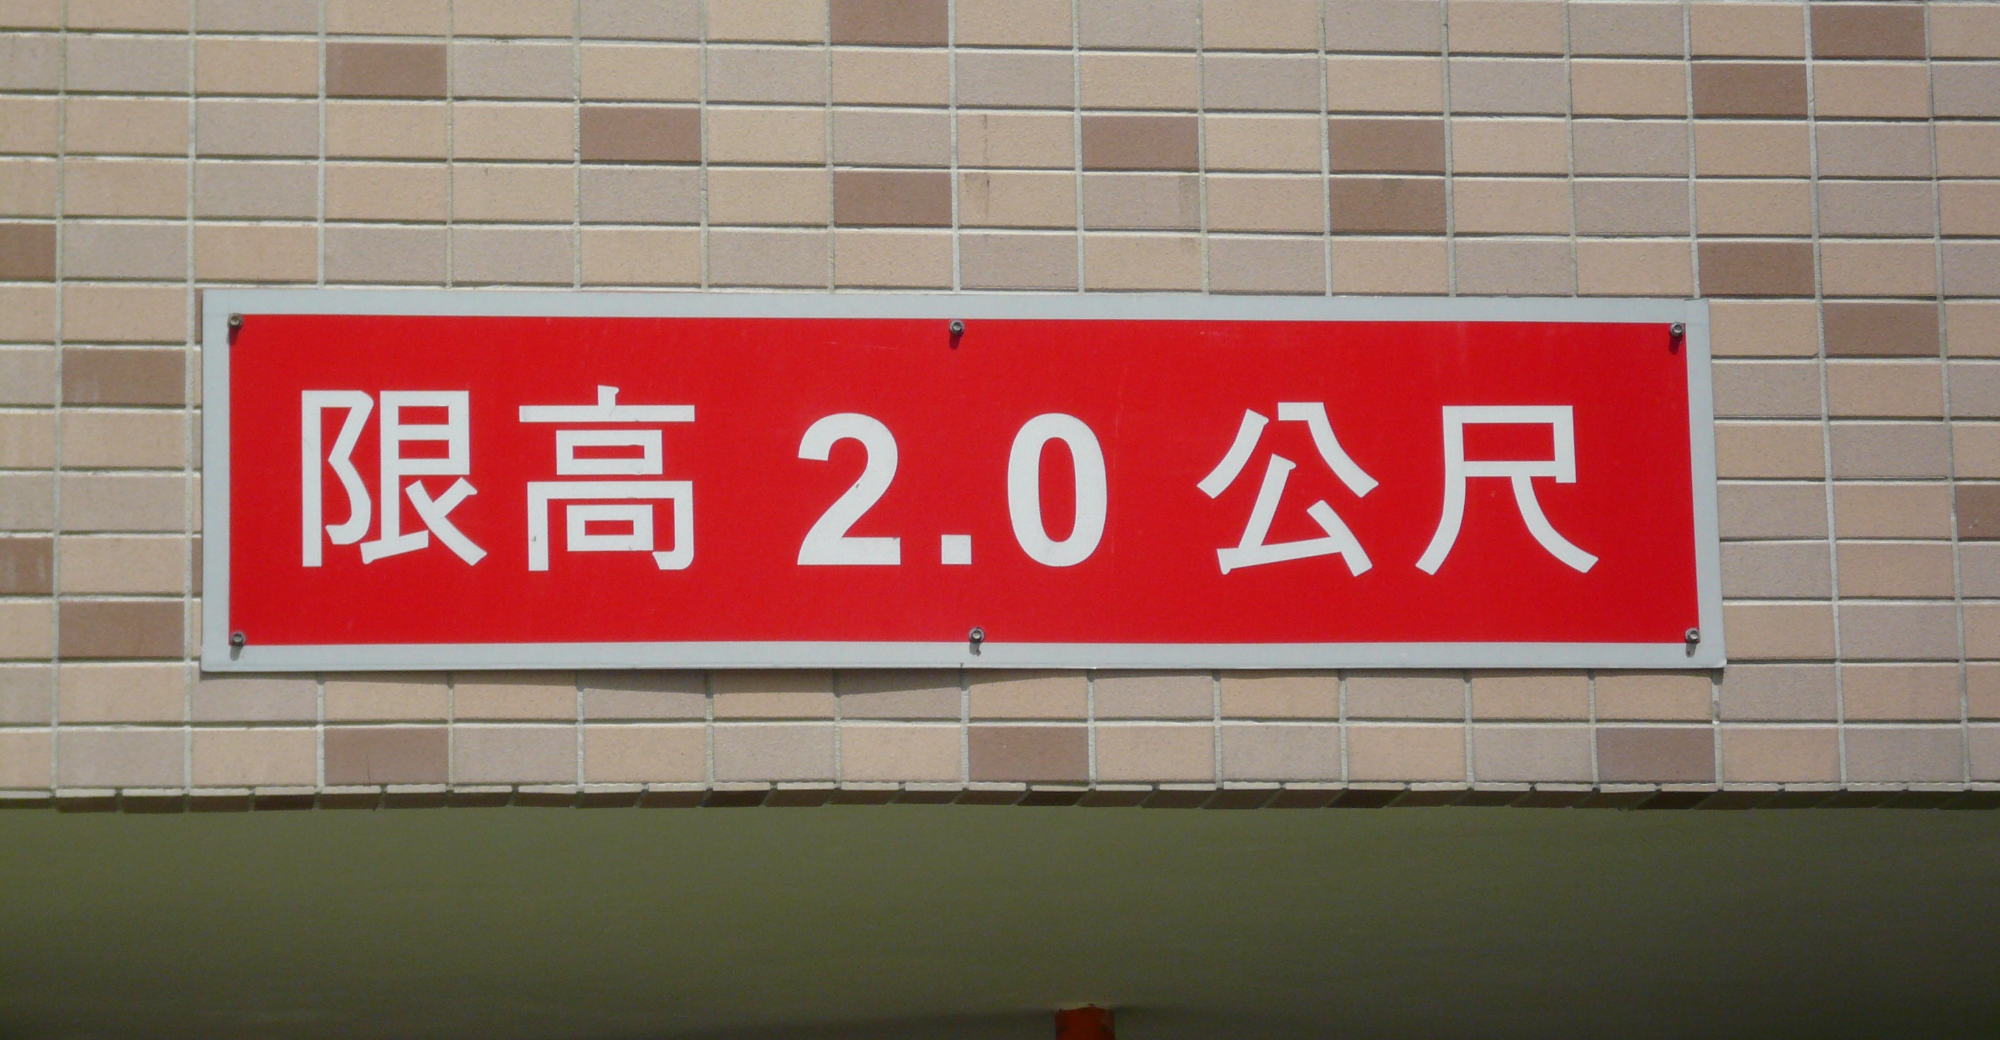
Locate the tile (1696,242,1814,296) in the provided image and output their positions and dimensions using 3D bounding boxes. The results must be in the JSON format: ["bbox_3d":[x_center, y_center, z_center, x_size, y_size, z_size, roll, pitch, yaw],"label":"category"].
[{"bbox_3d":[0.608,-0.202,4.748,0.095,0.045,0.009,0,-11,-8],"label":"tile"}]

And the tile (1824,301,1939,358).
[{"bbox_3d":[0.709,-0.152,4.750,0.095,0.045,0.009,0,-12,-7],"label":"tile"}]

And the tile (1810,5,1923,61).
[{"bbox_3d":[0.706,-0.396,4.803,0.095,0.046,0.008,0,-11,-7],"label":"tile"}]

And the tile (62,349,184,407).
[{"bbox_3d":[-0.679,-0.109,4.560,0.095,0.045,0.009,0,-11,-8],"label":"tile"}]

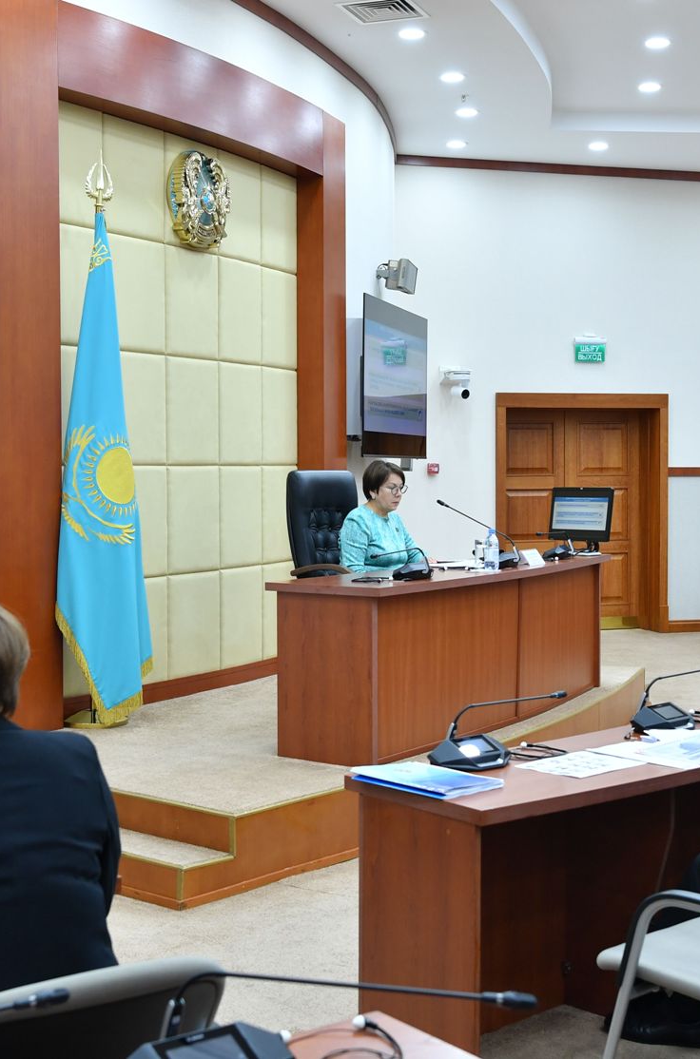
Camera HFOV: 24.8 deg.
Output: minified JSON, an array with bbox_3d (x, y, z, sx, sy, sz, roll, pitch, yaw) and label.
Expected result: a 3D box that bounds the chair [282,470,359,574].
[{"bbox_3d":[0.061,0.319,8.415,0.700,1.240,0.660,1,2,31],"label":"chair"}]

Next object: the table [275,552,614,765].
[{"bbox_3d":[0.540,0.567,7.863,0.580,0.740,2.720,1,3,29],"label":"table"}]

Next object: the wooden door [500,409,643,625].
[{"bbox_3d":[1.980,-0.082,14.628,1.400,2.020,0.070,-1,2,-14],"label":"wooden door"}]

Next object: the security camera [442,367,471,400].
[{"bbox_3d":[0.910,-1.251,13.642,0.220,0.280,0.280,-1,3,-30],"label":"security camera"}]

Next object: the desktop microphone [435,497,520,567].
[{"bbox_3d":[0.646,0.019,8.240,0.470,0.350,0.220,1,2,27],"label":"desktop microphone"}]

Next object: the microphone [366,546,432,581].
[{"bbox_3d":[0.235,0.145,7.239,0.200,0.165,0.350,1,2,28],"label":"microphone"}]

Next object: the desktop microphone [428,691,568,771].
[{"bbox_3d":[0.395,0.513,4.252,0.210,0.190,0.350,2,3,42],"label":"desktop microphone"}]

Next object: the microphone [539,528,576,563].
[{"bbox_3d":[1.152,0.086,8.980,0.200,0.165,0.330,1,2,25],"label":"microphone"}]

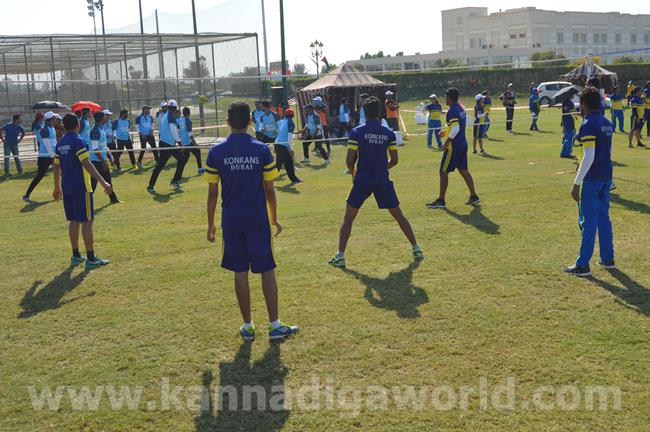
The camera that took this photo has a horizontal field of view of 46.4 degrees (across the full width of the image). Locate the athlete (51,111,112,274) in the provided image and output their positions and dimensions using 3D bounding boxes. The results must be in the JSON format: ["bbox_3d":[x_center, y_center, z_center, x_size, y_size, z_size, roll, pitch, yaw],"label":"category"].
[{"bbox_3d":[-2.621,-0.280,8.214,0.520,1.640,0.460,4,11,35],"label":"athlete"}]

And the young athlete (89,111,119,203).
[{"bbox_3d":[-4.161,-1.096,14.200,0.750,1.680,0.550,-1,9,12],"label":"young athlete"}]

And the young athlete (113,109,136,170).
[{"bbox_3d":[-5.597,-2.141,21.200,0.620,1.660,0.450,-10,12,-39],"label":"young athlete"}]

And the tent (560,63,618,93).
[{"bbox_3d":[17.107,-8.505,49.000,3.700,2.800,3.700,1,9,19],"label":"tent"}]

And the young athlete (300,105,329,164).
[{"bbox_3d":[-0.283,-2.195,20.400,0.650,1.600,0.550,-9,11,-36],"label":"young athlete"}]

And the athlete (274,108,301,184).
[{"bbox_3d":[-0.827,-1.543,16.700,0.700,1.620,0.550,-8,10,-33],"label":"athlete"}]

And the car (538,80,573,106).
[{"bbox_3d":[15.106,-7.587,47.000,3.900,1.500,1.700,-3,9,-2],"label":"car"}]

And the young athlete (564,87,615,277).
[{"bbox_3d":[2.439,-0.335,7.000,0.500,1.720,0.360,-10,12,-42],"label":"young athlete"}]

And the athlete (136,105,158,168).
[{"bbox_3d":[-4.924,-2.263,21.023,0.620,1.700,0.420,-7,10,-28],"label":"athlete"}]

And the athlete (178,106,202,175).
[{"bbox_3d":[-3.219,-1.754,18.200,0.750,1.660,0.550,-10,11,-40],"label":"athlete"}]

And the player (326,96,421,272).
[{"bbox_3d":[0.517,-0.365,7.748,0.950,1.700,0.480,-4,9,-13],"label":"player"}]

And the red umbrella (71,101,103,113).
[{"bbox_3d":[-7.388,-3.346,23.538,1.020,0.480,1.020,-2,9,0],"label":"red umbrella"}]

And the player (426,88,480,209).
[{"bbox_3d":[1.925,-1.019,11.350,0.780,1.740,0.560,4,11,34],"label":"player"}]

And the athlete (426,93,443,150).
[{"bbox_3d":[3.469,-3.000,24.000,0.520,1.690,0.380,0,9,14],"label":"athlete"}]

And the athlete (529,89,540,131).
[{"bbox_3d":[8.379,-4.259,30.300,0.420,1.680,0.480,0,9,18],"label":"athlete"}]

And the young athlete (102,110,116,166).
[{"bbox_3d":[-6.229,-2.240,21.900,0.500,1.640,0.550,5,12,39],"label":"young athlete"}]

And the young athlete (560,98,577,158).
[{"bbox_3d":[5.907,-2.206,18.386,0.400,1.550,0.440,-11,13,-44],"label":"young athlete"}]

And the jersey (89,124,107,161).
[{"bbox_3d":[-4.264,-1.359,14.200,0.330,0.700,0.450,-1,9,12],"label":"jersey"}]

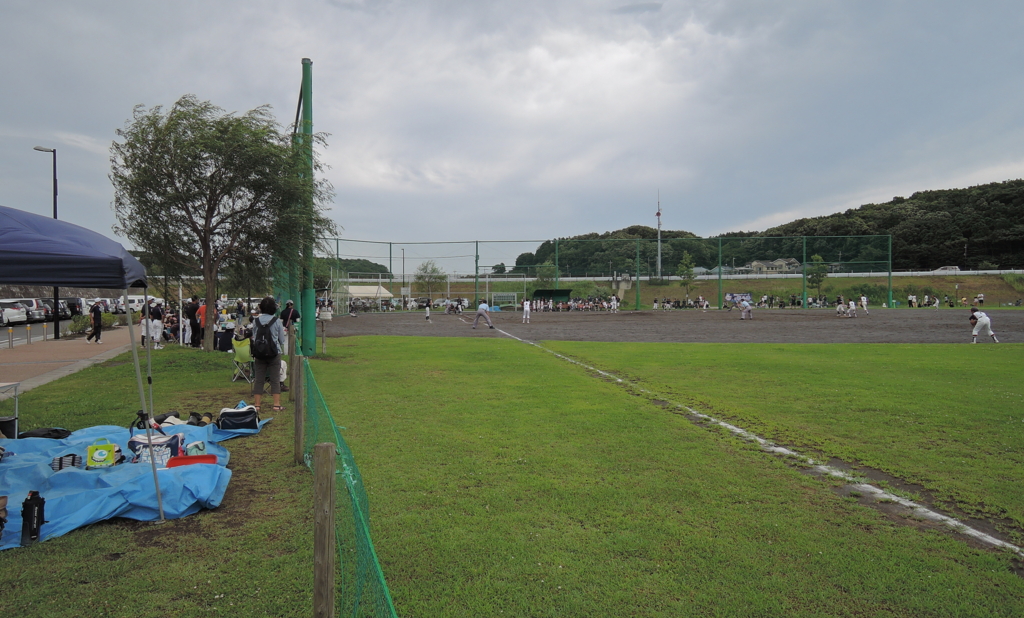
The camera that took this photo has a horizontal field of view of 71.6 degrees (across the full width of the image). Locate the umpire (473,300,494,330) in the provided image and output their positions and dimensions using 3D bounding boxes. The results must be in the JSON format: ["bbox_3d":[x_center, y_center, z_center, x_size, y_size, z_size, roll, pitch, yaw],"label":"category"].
[{"bbox_3d":[-1.439,0.283,36.500,1.050,1.470,0.750,0,1,3],"label":"umpire"}]

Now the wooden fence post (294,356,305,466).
[{"bbox_3d":[-2.053,0.971,6.860,0.088,1.035,0.088,0,1,0],"label":"wooden fence post"}]

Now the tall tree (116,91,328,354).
[{"bbox_3d":[-8.889,-2.625,21.800,6.700,7.700,6.400,0,1,0],"label":"tall tree"}]

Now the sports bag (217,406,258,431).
[{"bbox_3d":[-3.330,1.329,8.660,0.480,0.260,0.230,0,1,0],"label":"sports bag"}]

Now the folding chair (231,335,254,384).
[{"bbox_3d":[-5.048,0.970,13.500,0.500,0.860,0.500,0,1,21],"label":"folding chair"}]

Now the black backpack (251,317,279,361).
[{"bbox_3d":[-3.451,0.426,9.920,0.360,0.550,0.220,0,1,-1],"label":"black backpack"}]

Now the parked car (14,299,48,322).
[{"bbox_3d":[-36.000,0.160,50.500,4.500,1.740,1.720,0,1,-16],"label":"parked car"}]

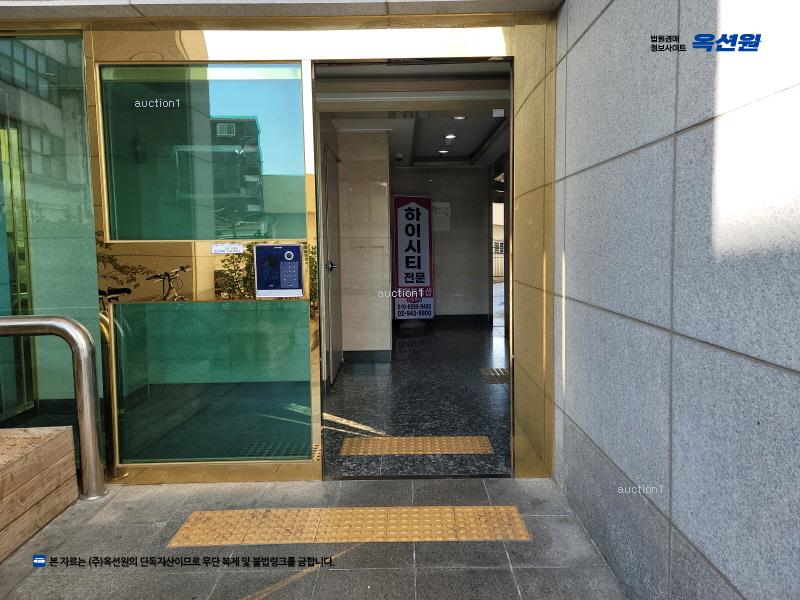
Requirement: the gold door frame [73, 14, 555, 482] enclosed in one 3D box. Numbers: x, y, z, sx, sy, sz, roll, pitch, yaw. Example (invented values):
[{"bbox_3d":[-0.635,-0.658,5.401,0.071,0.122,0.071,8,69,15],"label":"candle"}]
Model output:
[{"bbox_3d":[-0.374,-0.219,2.926,2.300,2.300,0.160,-1,5,0],"label":"gold door frame"}]

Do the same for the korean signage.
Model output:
[{"bbox_3d":[0.208,-0.602,8.451,0.600,1.800,0.080,-2,5,-15],"label":"korean signage"}]

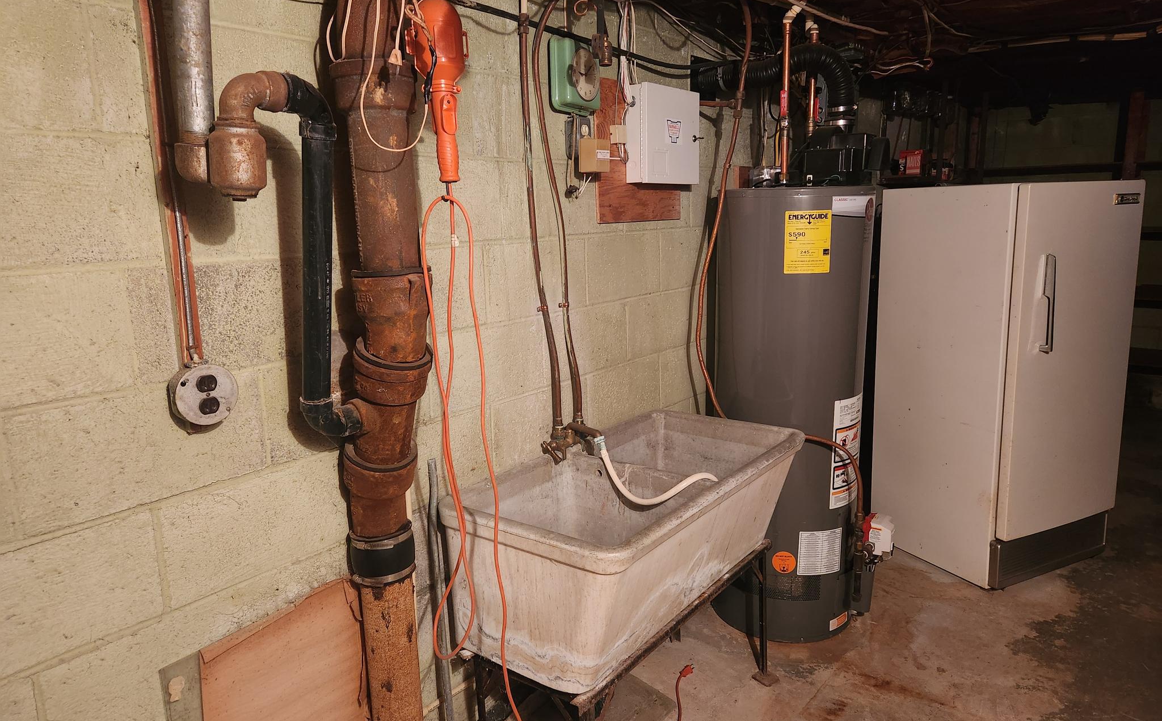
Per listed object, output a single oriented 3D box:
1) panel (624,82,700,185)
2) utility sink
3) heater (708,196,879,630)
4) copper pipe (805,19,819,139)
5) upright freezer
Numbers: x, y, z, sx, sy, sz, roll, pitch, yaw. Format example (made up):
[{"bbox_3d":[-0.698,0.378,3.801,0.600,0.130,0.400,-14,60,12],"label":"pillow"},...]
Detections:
[{"bbox_3d":[0.259,-0.695,2.413,0.085,0.290,0.320,7,14,36],"label":"panel"},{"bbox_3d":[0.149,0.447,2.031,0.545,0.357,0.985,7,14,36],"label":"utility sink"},{"bbox_3d":[0.732,0.169,2.747,0.505,1.530,0.505,3,12,19],"label":"heater"},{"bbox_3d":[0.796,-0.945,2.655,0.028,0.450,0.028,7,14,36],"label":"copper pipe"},{"bbox_3d":[1.744,0.053,3.243,0.702,1.532,0.647,-7,12,-26],"label":"upright freezer"}]

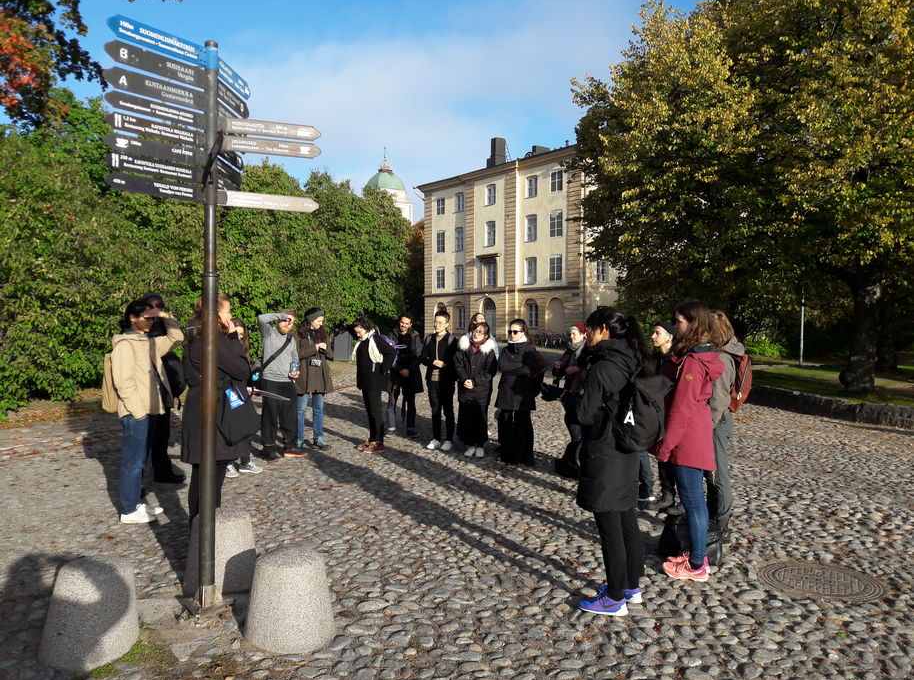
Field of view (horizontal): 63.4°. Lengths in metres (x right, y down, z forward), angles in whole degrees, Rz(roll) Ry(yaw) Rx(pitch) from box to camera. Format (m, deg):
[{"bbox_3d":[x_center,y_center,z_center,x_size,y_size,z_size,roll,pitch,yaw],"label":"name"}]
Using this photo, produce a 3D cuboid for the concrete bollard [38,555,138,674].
[{"bbox_3d":[-1.765,1.284,3.590,0.445,0.420,0.445,5,4,0],"label":"concrete bollard"}]

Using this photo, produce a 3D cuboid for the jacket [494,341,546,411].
[{"bbox_3d":[0.693,0.405,8.200,0.530,0.780,0.380,1,2,27],"label":"jacket"}]

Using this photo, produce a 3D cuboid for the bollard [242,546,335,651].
[{"bbox_3d":[-0.835,1.277,3.741,0.445,0.420,0.445,0,2,0],"label":"bollard"}]

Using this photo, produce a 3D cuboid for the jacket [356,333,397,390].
[{"bbox_3d":[-0.995,0.263,9.031,0.360,0.720,0.460,-1,2,-35],"label":"jacket"}]

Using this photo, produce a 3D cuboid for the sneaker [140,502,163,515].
[{"bbox_3d":[-2.465,1.340,5.880,0.275,0.115,0.105,0,1,6],"label":"sneaker"}]

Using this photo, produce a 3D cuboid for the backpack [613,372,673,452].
[{"bbox_3d":[1.014,0.391,4.042,0.220,0.430,0.290,1,2,31],"label":"backpack"}]

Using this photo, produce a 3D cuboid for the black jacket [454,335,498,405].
[{"bbox_3d":[0.229,0.359,8.700,0.520,0.820,0.360,1,1,12],"label":"black jacket"}]

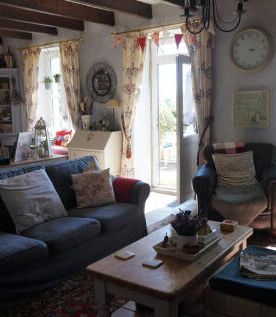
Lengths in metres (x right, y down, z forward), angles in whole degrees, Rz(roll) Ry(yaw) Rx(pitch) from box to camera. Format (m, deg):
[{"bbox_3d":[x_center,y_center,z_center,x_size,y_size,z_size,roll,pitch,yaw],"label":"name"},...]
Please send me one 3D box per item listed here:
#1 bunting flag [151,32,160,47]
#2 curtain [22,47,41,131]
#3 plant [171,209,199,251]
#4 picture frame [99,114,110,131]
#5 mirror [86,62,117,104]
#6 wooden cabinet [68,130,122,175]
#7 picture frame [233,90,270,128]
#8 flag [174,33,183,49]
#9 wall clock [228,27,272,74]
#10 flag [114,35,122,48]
[{"bbox_3d":[0.247,-1.663,4.988,0.130,0.190,0.012,6,13,36],"label":"bunting flag"},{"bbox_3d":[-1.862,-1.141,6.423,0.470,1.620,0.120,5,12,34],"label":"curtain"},{"bbox_3d":[0.333,0.495,2.580,0.200,0.280,0.195,-2,10,0],"label":"plant"},{"bbox_3d":[-0.544,-0.569,5.800,0.170,0.252,0.120,6,13,36],"label":"picture frame"},{"bbox_3d":[-0.566,-1.175,5.608,0.620,0.645,0.040,5,12,34],"label":"mirror"},{"bbox_3d":[-0.693,0.039,5.901,0.787,0.973,0.448,6,13,36],"label":"wooden cabinet"},{"bbox_3d":[1.397,-0.602,4.396,0.430,0.440,0.030,5,12,34],"label":"picture frame"},{"bbox_3d":[0.547,-1.574,4.781,0.130,0.215,0.012,6,13,36],"label":"flag"},{"bbox_3d":[1.365,-1.326,4.342,0.525,0.525,0.060,6,13,36],"label":"wall clock"},{"bbox_3d":[-0.278,-1.704,5.209,0.115,0.185,0.040,5,12,34],"label":"flag"}]

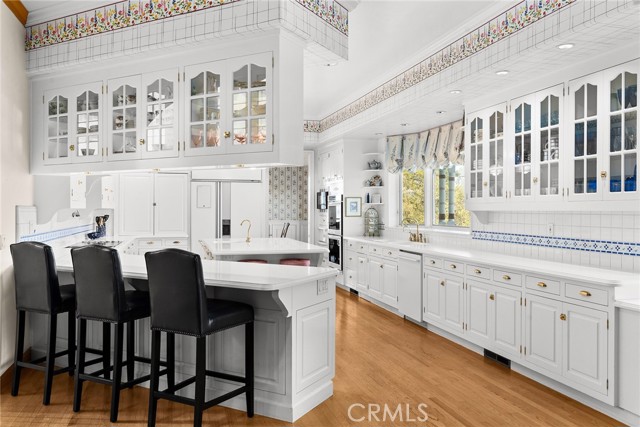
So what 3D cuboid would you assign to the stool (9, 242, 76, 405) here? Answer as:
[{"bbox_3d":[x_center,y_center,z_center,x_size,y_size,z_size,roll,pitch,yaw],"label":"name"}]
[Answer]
[{"bbox_3d":[-1.941,0.772,3.647,0.420,1.115,0.580,0,1,25],"label":"stool"}]

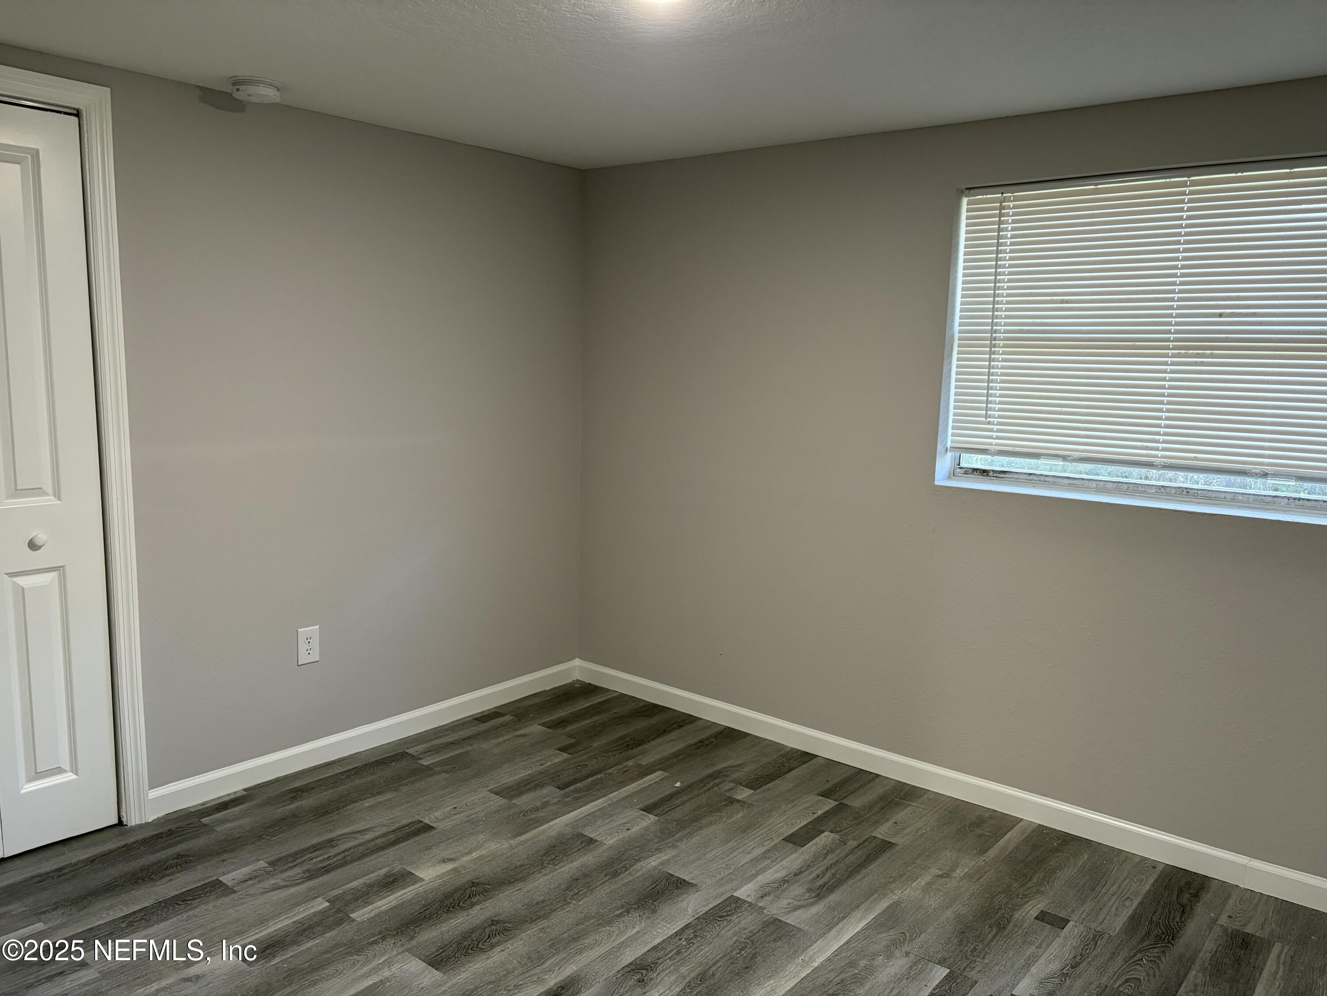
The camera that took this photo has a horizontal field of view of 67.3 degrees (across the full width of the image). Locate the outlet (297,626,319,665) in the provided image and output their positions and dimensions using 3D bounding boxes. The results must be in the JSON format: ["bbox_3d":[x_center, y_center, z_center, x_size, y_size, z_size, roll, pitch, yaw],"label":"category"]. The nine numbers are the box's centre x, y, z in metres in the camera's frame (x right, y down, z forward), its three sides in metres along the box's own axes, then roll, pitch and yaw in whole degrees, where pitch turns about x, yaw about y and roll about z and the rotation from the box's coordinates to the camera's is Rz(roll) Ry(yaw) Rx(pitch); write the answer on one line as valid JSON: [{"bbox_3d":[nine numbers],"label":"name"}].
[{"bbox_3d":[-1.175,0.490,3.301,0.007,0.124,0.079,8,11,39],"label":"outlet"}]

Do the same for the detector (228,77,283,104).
[{"bbox_3d":[-1.143,-1.143,2.798,0.140,0.041,0.140,1,8,0],"label":"detector"}]

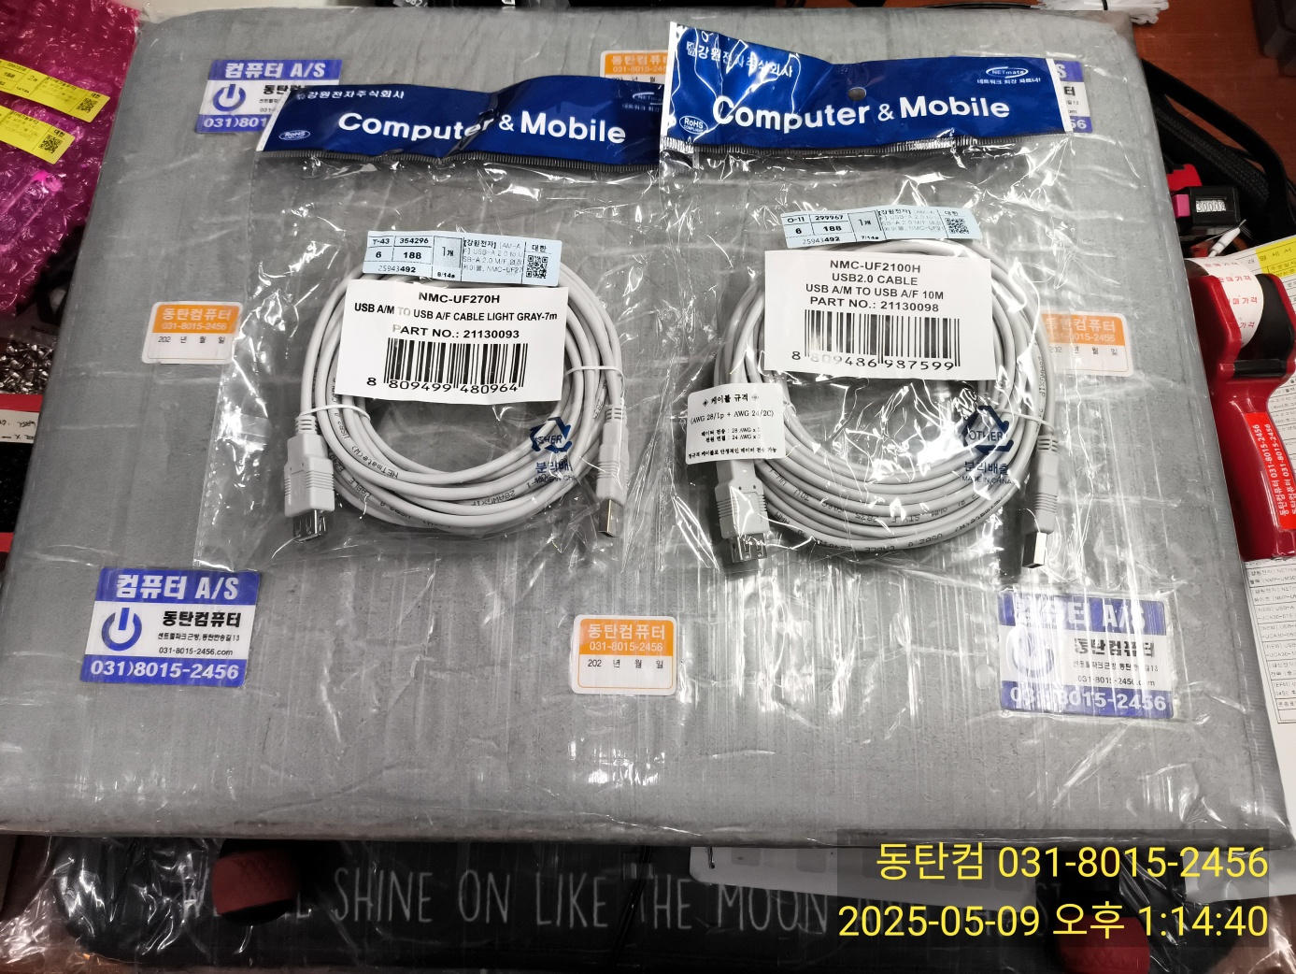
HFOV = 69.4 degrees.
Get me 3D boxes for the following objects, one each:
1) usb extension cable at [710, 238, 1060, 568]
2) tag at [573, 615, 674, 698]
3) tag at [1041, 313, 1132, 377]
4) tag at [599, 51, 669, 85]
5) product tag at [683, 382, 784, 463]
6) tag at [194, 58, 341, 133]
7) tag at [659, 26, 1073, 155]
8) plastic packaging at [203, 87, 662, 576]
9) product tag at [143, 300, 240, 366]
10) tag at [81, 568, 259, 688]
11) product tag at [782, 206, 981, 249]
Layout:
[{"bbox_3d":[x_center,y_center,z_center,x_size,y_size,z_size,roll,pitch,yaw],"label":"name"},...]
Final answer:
[{"bbox_3d":[0.097,-0.039,0.392,0.140,0.019,0.147,0,71,1],"label":"usb extension cable"},{"bbox_3d":[-0.009,0.066,0.367,0.041,0.002,0.031,1,71,1],"label":"tag"},{"bbox_3d":[0.189,-0.063,0.407,0.041,0.002,0.031,2,71,2],"label":"tag"},{"bbox_3d":[-0.003,-0.202,0.458,0.041,0.002,0.031,1,71,1],"label":"tag"},{"bbox_3d":[0.036,-0.025,0.380,0.040,0.004,0.032,-5,71,-1],"label":"product tag"},{"bbox_3d":[-0.185,-0.191,0.458,0.065,0.002,0.046,1,71,1],"label":"tag"},{"bbox_3d":[0.102,-0.191,0.440,0.190,0.026,0.052,-1,71,1],"label":"tag"},{"bbox_3d":[-0.088,-0.086,0.409,0.194,0.022,0.244,0,71,1],"label":"plastic packaging"},{"bbox_3d":[-0.203,-0.069,0.416,0.041,0.002,0.031,0,71,1],"label":"product tag"},{"bbox_3d":[-0.190,0.055,0.373,0.065,0.002,0.046,1,71,1],"label":"tag"},{"bbox_3d":[0.102,-0.114,0.410,0.085,0.006,0.021,-2,59,0],"label":"product tag"}]

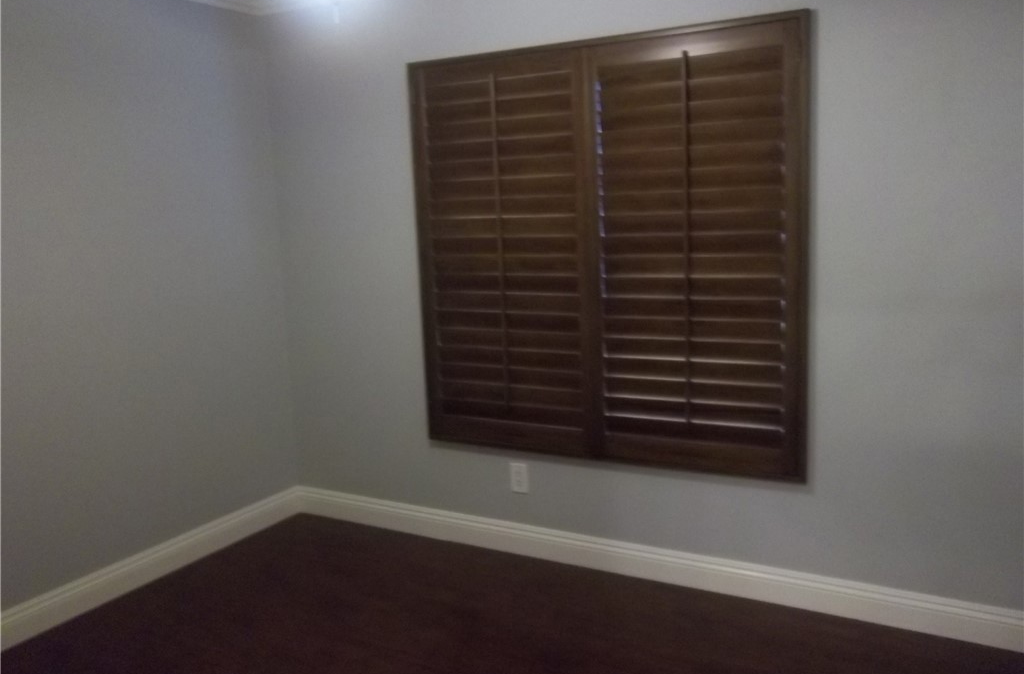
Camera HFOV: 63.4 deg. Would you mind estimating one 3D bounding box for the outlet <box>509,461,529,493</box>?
[{"bbox_3d":[0.030,0.588,3.433,0.073,0.118,0.010,3,10,29],"label":"outlet"}]

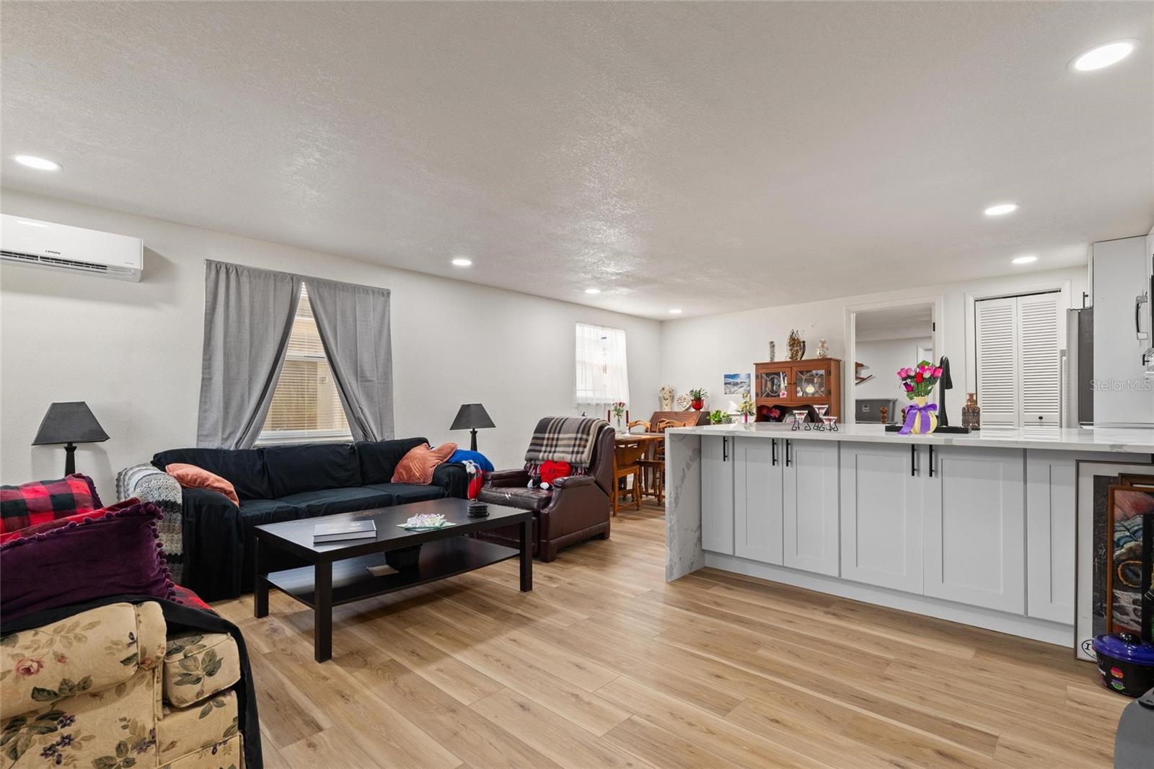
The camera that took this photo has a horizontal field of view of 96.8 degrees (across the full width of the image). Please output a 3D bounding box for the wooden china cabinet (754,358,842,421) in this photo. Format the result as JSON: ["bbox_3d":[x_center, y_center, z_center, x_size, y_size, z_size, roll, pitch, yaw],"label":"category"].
[{"bbox_3d":[2.461,0.509,5.689,0.820,1.520,0.380,-2,-3,43],"label":"wooden china cabinet"}]

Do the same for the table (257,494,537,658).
[{"bbox_3d":[-0.949,0.943,2.789,0.760,0.450,1.170,-2,-3,42],"label":"table"}]

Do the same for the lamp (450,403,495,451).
[{"bbox_3d":[-0.913,0.436,4.463,0.280,0.540,0.280,-2,-3,43],"label":"lamp"}]

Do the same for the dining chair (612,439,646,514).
[{"bbox_3d":[0.360,0.811,5.074,0.430,0.875,0.510,-2,-3,43],"label":"dining chair"}]

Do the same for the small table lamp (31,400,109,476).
[{"bbox_3d":[-2.605,0.365,2.650,0.280,0.555,0.280,-2,-3,43],"label":"small table lamp"}]

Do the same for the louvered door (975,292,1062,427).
[{"bbox_3d":[3.957,0.216,4.591,0.590,2.010,0.040,-2,-3,43],"label":"louvered door"}]

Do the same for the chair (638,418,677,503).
[{"bbox_3d":[0.898,0.831,5.666,0.410,0.875,0.450,-2,-3,43],"label":"chair"}]

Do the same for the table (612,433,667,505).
[{"bbox_3d":[0.570,0.895,5.422,0.800,0.730,1.050,-2,-3,43],"label":"table"}]

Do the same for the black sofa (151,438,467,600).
[{"bbox_3d":[-1.717,0.800,3.551,0.770,0.790,1.910,-2,-3,43],"label":"black sofa"}]

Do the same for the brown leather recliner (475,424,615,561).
[{"bbox_3d":[-0.245,0.745,3.993,0.750,0.930,0.900,-2,-3,38],"label":"brown leather recliner"}]

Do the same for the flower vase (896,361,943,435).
[{"bbox_3d":[1.675,0.066,2.498,0.185,0.355,0.185,-2,-3,43],"label":"flower vase"}]

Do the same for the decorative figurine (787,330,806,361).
[{"bbox_3d":[2.444,-0.418,5.718,0.160,0.335,0.130,-2,-3,43],"label":"decorative figurine"}]

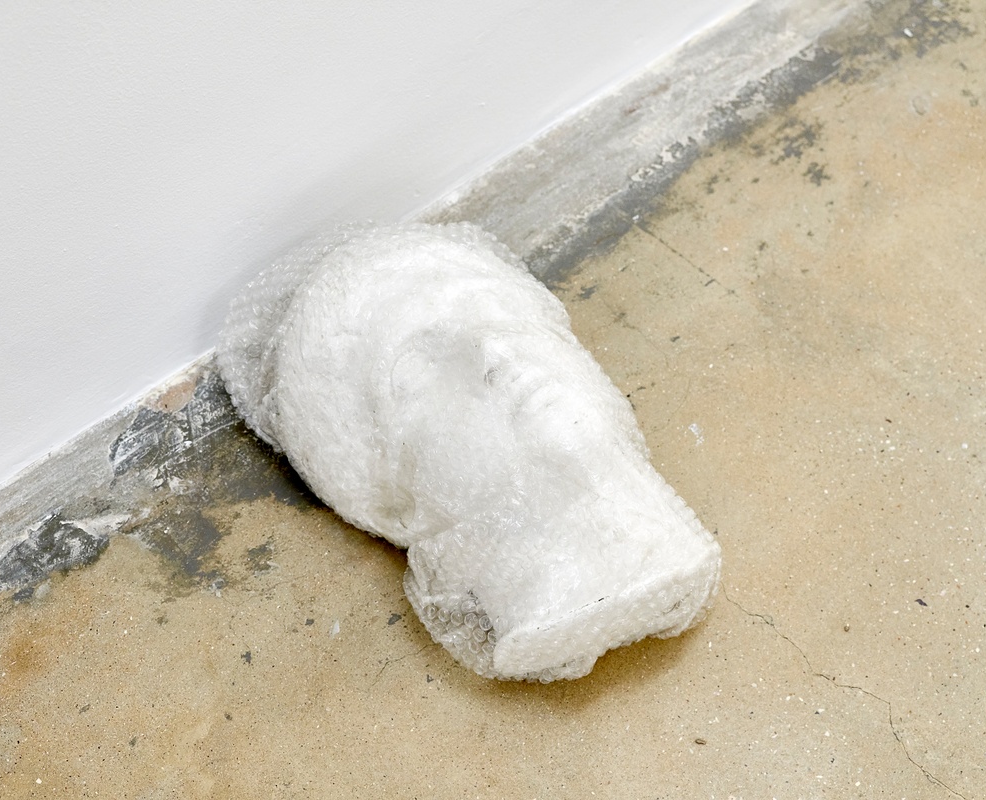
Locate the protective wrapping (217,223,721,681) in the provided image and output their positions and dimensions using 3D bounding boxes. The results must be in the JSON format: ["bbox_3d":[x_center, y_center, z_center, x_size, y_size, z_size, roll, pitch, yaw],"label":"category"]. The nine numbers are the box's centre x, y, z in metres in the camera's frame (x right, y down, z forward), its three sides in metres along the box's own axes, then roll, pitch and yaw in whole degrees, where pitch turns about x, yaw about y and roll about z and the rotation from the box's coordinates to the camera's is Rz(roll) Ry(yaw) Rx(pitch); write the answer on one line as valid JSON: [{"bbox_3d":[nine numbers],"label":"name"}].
[{"bbox_3d":[-0.017,0.022,1.155,0.225,0.205,0.385,-36,69,-24],"label":"protective wrapping"}]

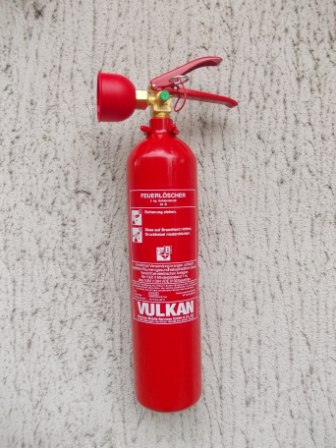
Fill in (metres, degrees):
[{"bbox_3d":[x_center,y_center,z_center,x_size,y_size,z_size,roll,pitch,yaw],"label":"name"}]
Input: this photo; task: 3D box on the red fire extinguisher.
[{"bbox_3d":[0.007,0.020,0.573,0.215,0.546,0.109,-2,6,-5],"label":"red fire extinguisher"}]

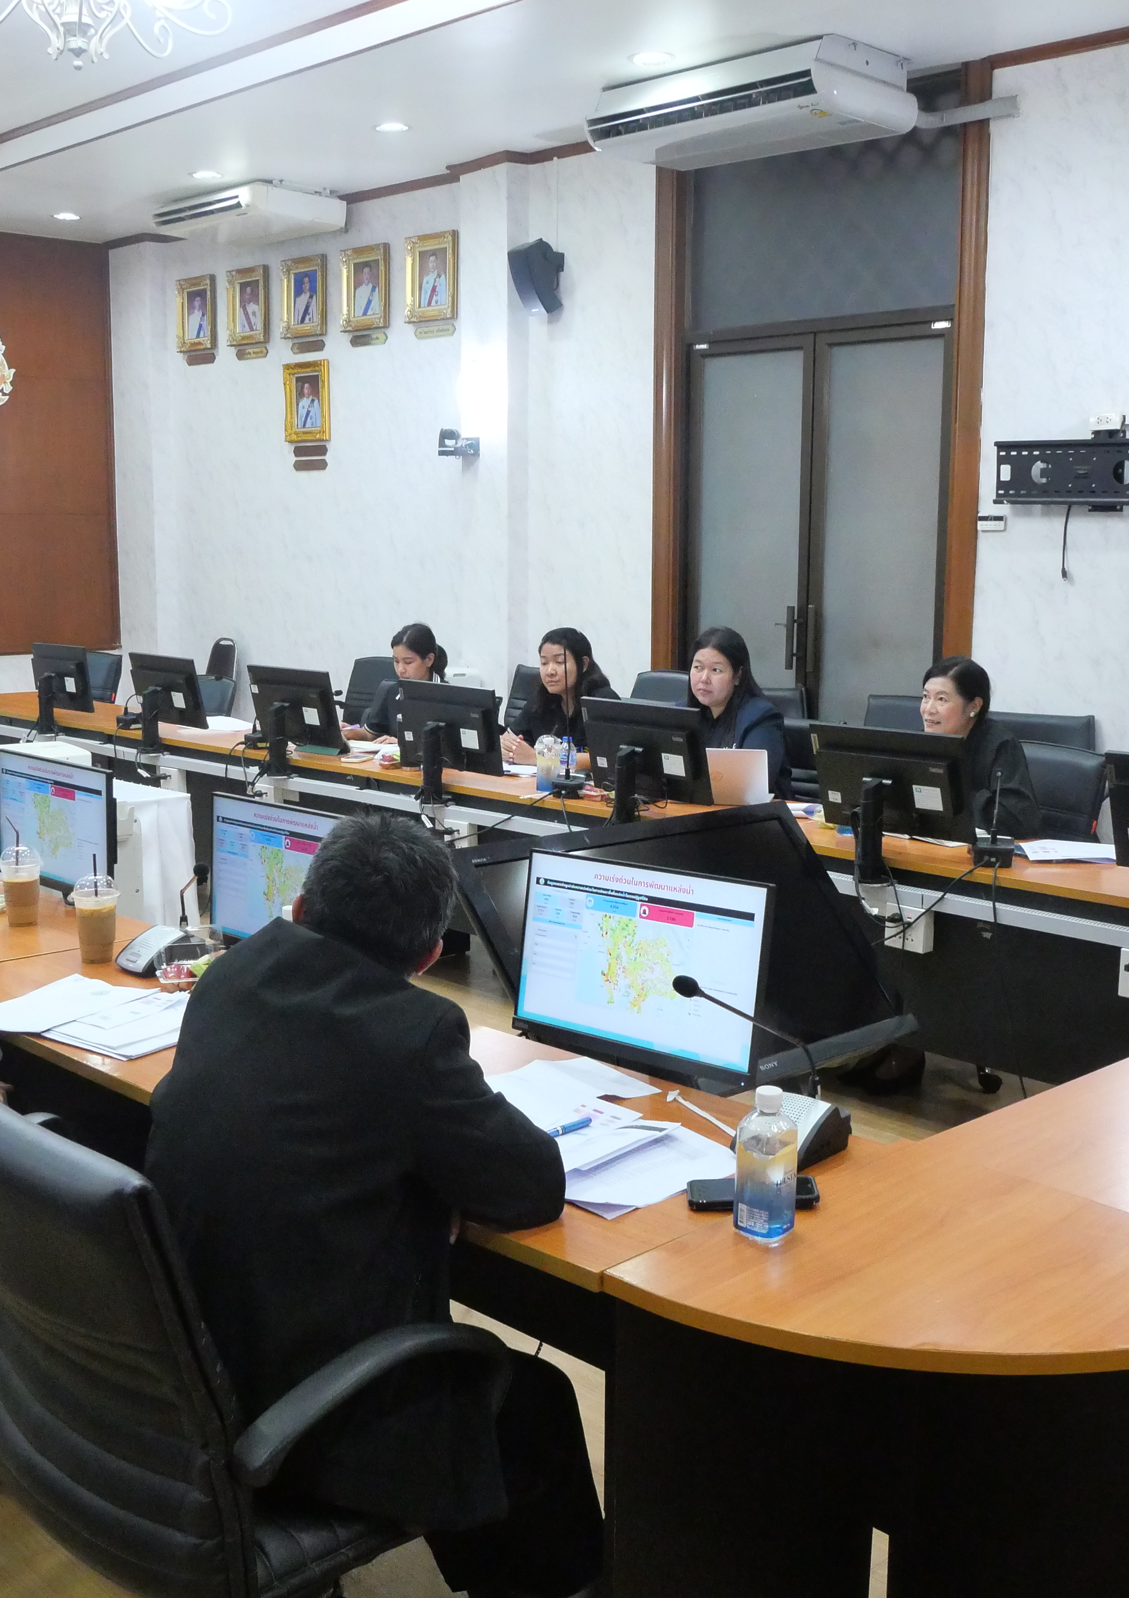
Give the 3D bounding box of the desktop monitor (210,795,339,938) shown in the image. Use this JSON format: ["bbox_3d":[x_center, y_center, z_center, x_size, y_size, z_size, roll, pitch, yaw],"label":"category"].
[{"bbox_3d":[-0.505,0.160,3.075,0.490,0.300,0.070,9,6,44],"label":"desktop monitor"}]

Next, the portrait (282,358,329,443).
[{"bbox_3d":[-1.591,-2.436,9.801,0.421,0.490,0.049,9,14,43],"label":"portrait"}]

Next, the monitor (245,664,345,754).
[{"bbox_3d":[-0.931,-0.317,5.576,0.452,0.276,0.065,9,27,43],"label":"monitor"}]

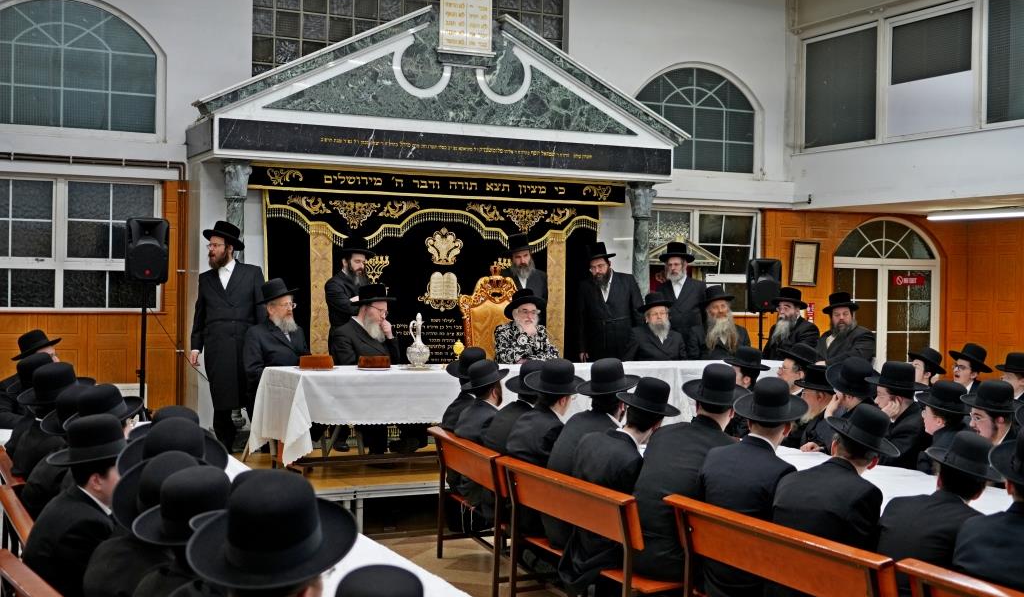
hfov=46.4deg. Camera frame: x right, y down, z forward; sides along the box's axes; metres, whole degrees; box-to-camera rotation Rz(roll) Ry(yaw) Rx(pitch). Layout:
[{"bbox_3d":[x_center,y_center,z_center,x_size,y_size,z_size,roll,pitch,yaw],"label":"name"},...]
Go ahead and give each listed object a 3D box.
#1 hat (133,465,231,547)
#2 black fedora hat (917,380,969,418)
[{"bbox_3d":[-0.903,0.598,3.400,0.365,0.130,0.335,-5,12,-39],"label":"hat"},{"bbox_3d":[2.230,0.515,6.120,0.350,0.150,0.320,13,7,31],"label":"black fedora hat"}]

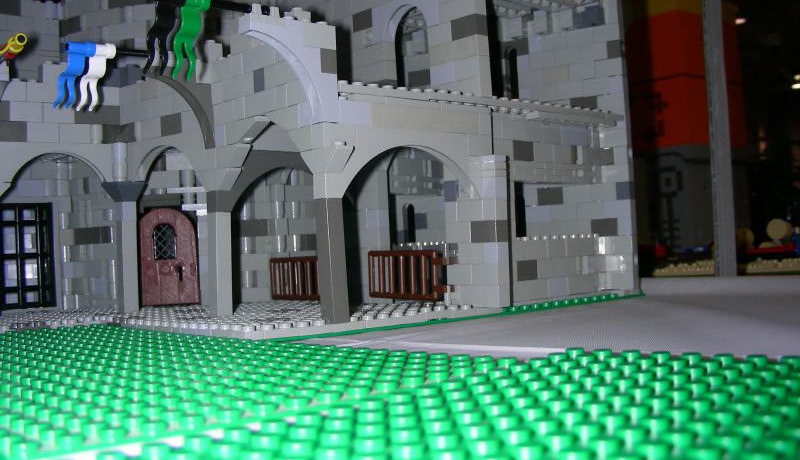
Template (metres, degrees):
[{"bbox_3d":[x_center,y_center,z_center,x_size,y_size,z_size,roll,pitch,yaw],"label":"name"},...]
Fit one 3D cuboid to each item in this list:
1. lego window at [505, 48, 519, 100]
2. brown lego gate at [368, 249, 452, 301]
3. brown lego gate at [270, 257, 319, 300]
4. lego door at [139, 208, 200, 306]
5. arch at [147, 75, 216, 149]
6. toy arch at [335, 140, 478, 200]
[{"bbox_3d":[0.070,-0.095,0.534,0.006,0.034,0.009,-1,-2,-43],"label":"lego window"},{"bbox_3d":[0.005,0.022,0.424,0.004,0.023,0.058,-1,-2,-43],"label":"brown lego gate"},{"bbox_3d":[-0.054,0.027,0.486,0.004,0.023,0.057,-1,-2,-43],"label":"brown lego gate"},{"bbox_3d":[-0.129,0.015,0.488,0.033,0.054,0.004,-3,-1,0],"label":"lego door"},{"bbox_3d":[-0.096,-0.055,0.390,0.037,0.036,0.008,-1,-2,-43],"label":"arch"},{"bbox_3d":[0.004,-0.025,0.371,0.089,0.026,0.008,-1,-2,-43],"label":"toy arch"}]

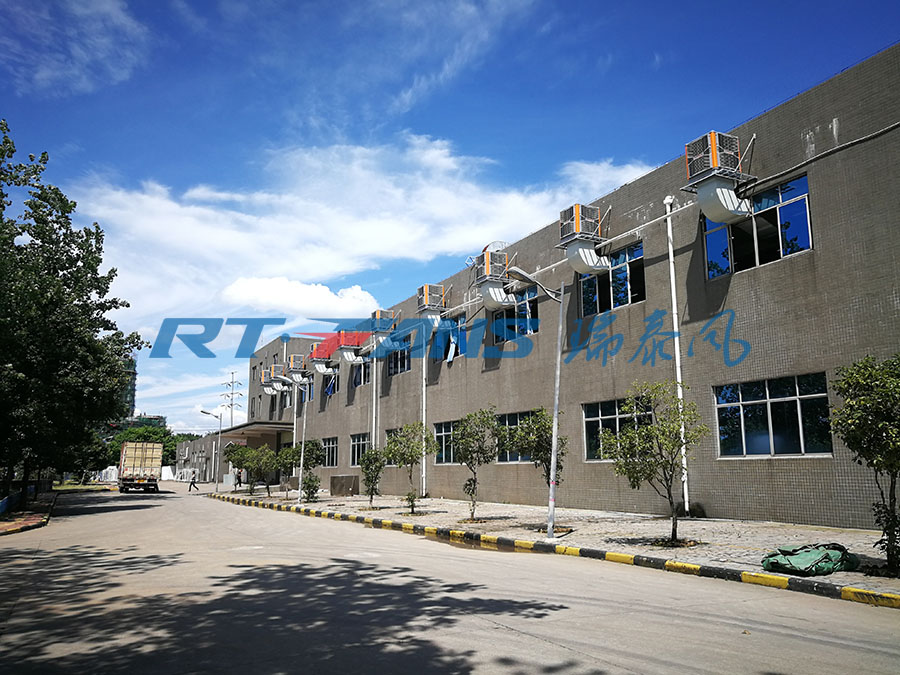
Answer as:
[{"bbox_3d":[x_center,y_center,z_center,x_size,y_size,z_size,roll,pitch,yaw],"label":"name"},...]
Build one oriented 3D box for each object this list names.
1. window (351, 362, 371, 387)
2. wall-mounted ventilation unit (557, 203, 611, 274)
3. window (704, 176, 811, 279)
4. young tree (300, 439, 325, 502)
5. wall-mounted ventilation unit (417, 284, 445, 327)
[{"bbox_3d":[-5.922,2.223,47.037,0.150,1.981,3.504,6,-12,-27],"label":"window"},{"bbox_3d":[4.794,-3.407,25.415,1.468,2.382,1.454,6,-12,-27],"label":"wall-mounted ventilation unit"},{"bbox_3d":[8.534,-2.983,19.687,0.150,2.064,3.504,6,-12,-27],"label":"window"},{"bbox_3d":[-6.587,6.425,33.879,1.197,2.992,1.197,6,-12,-27],"label":"young tree"},{"bbox_3d":[-0.819,-1.490,37.160,1.478,2.251,1.142,5,-12,-27],"label":"wall-mounted ventilation unit"}]

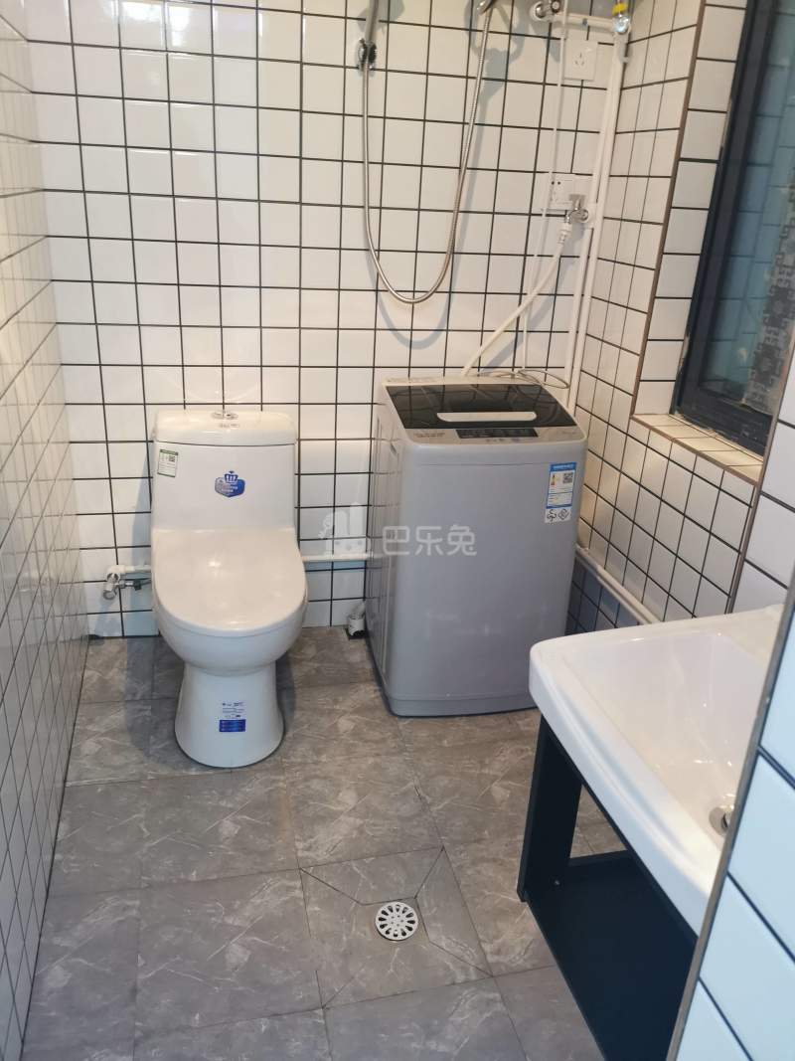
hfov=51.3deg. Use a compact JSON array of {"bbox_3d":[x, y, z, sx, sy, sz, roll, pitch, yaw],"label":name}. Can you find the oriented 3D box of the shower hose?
[{"bbox_3d":[0.060,-0.910,2.047,0.300,0.682,0.090,-2,24,-13],"label":"shower hose"}]

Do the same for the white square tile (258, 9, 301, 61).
[{"bbox_3d":[-0.268,-1.123,1.881,0.098,0.098,0.009,-2,24,-13],"label":"white square tile"}]

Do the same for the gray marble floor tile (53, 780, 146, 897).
[{"bbox_3d":[-0.610,0.631,1.707,0.169,0.010,0.300,-2,25,-14],"label":"gray marble floor tile"}]

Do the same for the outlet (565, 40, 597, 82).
[{"bbox_3d":[0.462,-1.182,2.080,0.086,0.086,0.010,-2,24,-13],"label":"outlet"}]

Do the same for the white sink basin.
[{"bbox_3d":[0.369,0.263,0.893,0.365,0.159,0.452,-3,24,-14],"label":"white sink basin"}]

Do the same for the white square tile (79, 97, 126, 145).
[{"bbox_3d":[-0.671,-0.927,1.879,0.099,0.099,0.009,-2,23,-13],"label":"white square tile"}]

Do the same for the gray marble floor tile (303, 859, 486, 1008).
[{"bbox_3d":[-0.012,0.724,1.533,0.300,0.010,0.300,-2,24,-12],"label":"gray marble floor tile"}]

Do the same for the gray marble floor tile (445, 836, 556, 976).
[{"bbox_3d":[0.281,0.713,1.598,0.300,0.010,0.300,-2,24,-12],"label":"gray marble floor tile"}]

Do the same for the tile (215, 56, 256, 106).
[{"bbox_3d":[-0.379,-1.052,1.946,0.100,0.100,0.008,-2,24,-13],"label":"tile"}]

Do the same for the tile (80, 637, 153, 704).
[{"bbox_3d":[-0.752,0.371,2.242,0.189,0.010,0.313,-2,23,-13],"label":"tile"}]

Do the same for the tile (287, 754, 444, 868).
[{"bbox_3d":[-0.080,0.604,1.807,0.300,0.010,0.300,-2,24,-12],"label":"tile"}]

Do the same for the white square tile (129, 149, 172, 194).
[{"bbox_3d":[-0.575,-0.835,1.933,0.098,0.098,0.009,-2,24,-13],"label":"white square tile"}]

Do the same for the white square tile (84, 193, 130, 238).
[{"bbox_3d":[-0.678,-0.739,1.950,0.098,0.098,0.009,-2,24,-13],"label":"white square tile"}]

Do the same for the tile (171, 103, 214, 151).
[{"bbox_3d":[-0.484,-0.954,1.965,0.100,0.100,0.008,-2,24,-13],"label":"tile"}]

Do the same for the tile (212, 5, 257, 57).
[{"bbox_3d":[-0.365,-1.122,1.865,0.098,0.098,0.010,-2,24,-12],"label":"tile"}]

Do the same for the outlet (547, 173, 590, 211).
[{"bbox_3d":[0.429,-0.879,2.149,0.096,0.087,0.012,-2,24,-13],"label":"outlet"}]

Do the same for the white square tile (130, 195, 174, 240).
[{"bbox_3d":[-0.582,-0.745,1.979,0.098,0.098,0.010,-2,24,-12],"label":"white square tile"}]

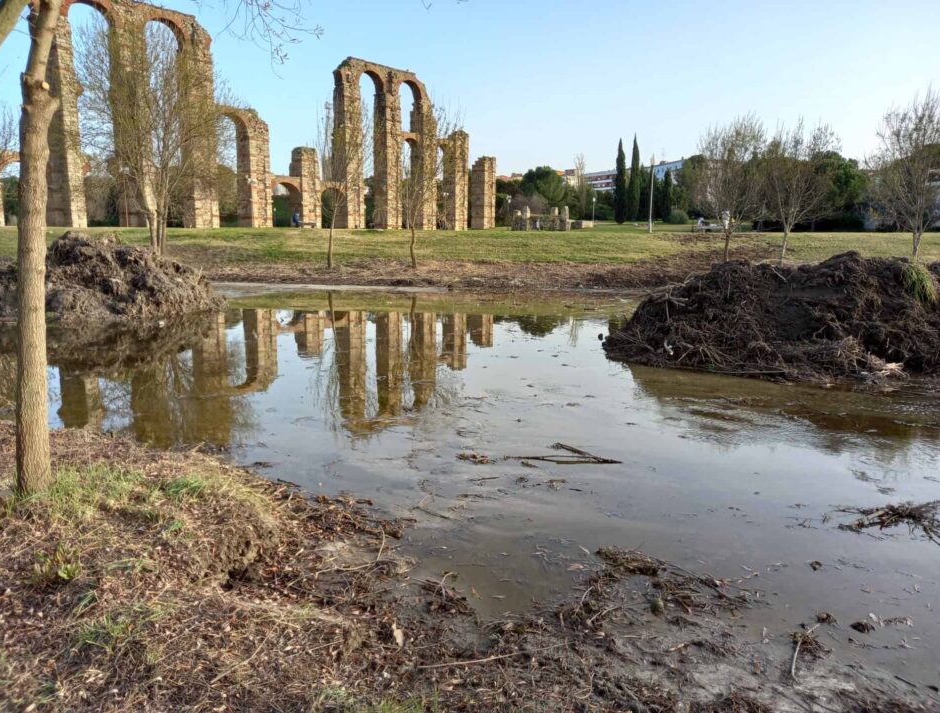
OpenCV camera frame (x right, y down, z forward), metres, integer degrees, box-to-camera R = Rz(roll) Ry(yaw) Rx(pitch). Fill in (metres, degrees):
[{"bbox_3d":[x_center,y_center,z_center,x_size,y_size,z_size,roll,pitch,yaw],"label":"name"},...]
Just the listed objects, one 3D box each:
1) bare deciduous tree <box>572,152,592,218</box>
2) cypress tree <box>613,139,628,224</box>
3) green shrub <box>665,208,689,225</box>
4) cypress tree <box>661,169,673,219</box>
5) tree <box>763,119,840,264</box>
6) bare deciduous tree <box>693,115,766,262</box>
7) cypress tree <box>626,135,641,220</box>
[{"bbox_3d":[22.360,-33.890,136.230,3.970,12.750,3.970,0,10,0],"label":"bare deciduous tree"},{"bbox_3d":[27.190,-31.200,122.480,2.500,14.840,2.500,0,10,0],"label":"cypress tree"},{"bbox_3d":[37.420,-25.180,123.480,4.320,2.820,4.320,0,10,0],"label":"green shrub"},{"bbox_3d":[37.290,-30.440,128.680,2.250,9.330,2.250,0,10,0],"label":"cypress tree"},{"bbox_3d":[18.230,-8.810,37.030,4.100,7.730,3.900,0,10,0],"label":"tree"},{"bbox_3d":[14.270,-8.960,37.010,3.880,7.820,3.690,0,10,0],"label":"bare deciduous tree"},{"bbox_3d":[31.390,-33.810,130.150,3.030,15.940,3.030,0,10,0],"label":"cypress tree"}]

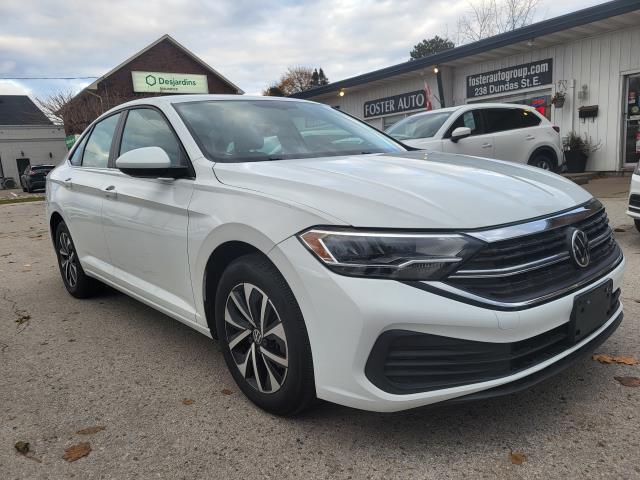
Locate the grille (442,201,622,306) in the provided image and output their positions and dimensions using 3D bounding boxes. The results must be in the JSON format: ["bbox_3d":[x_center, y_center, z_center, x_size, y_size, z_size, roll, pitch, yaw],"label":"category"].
[{"bbox_3d":[0.909,-0.008,1.793,1.180,0.250,0.190,-12,12,-40],"label":"grille"}]

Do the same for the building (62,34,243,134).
[{"bbox_3d":[-10.515,-7.085,28.545,7.800,7.300,11.600,-11,12,-34],"label":"building"}]

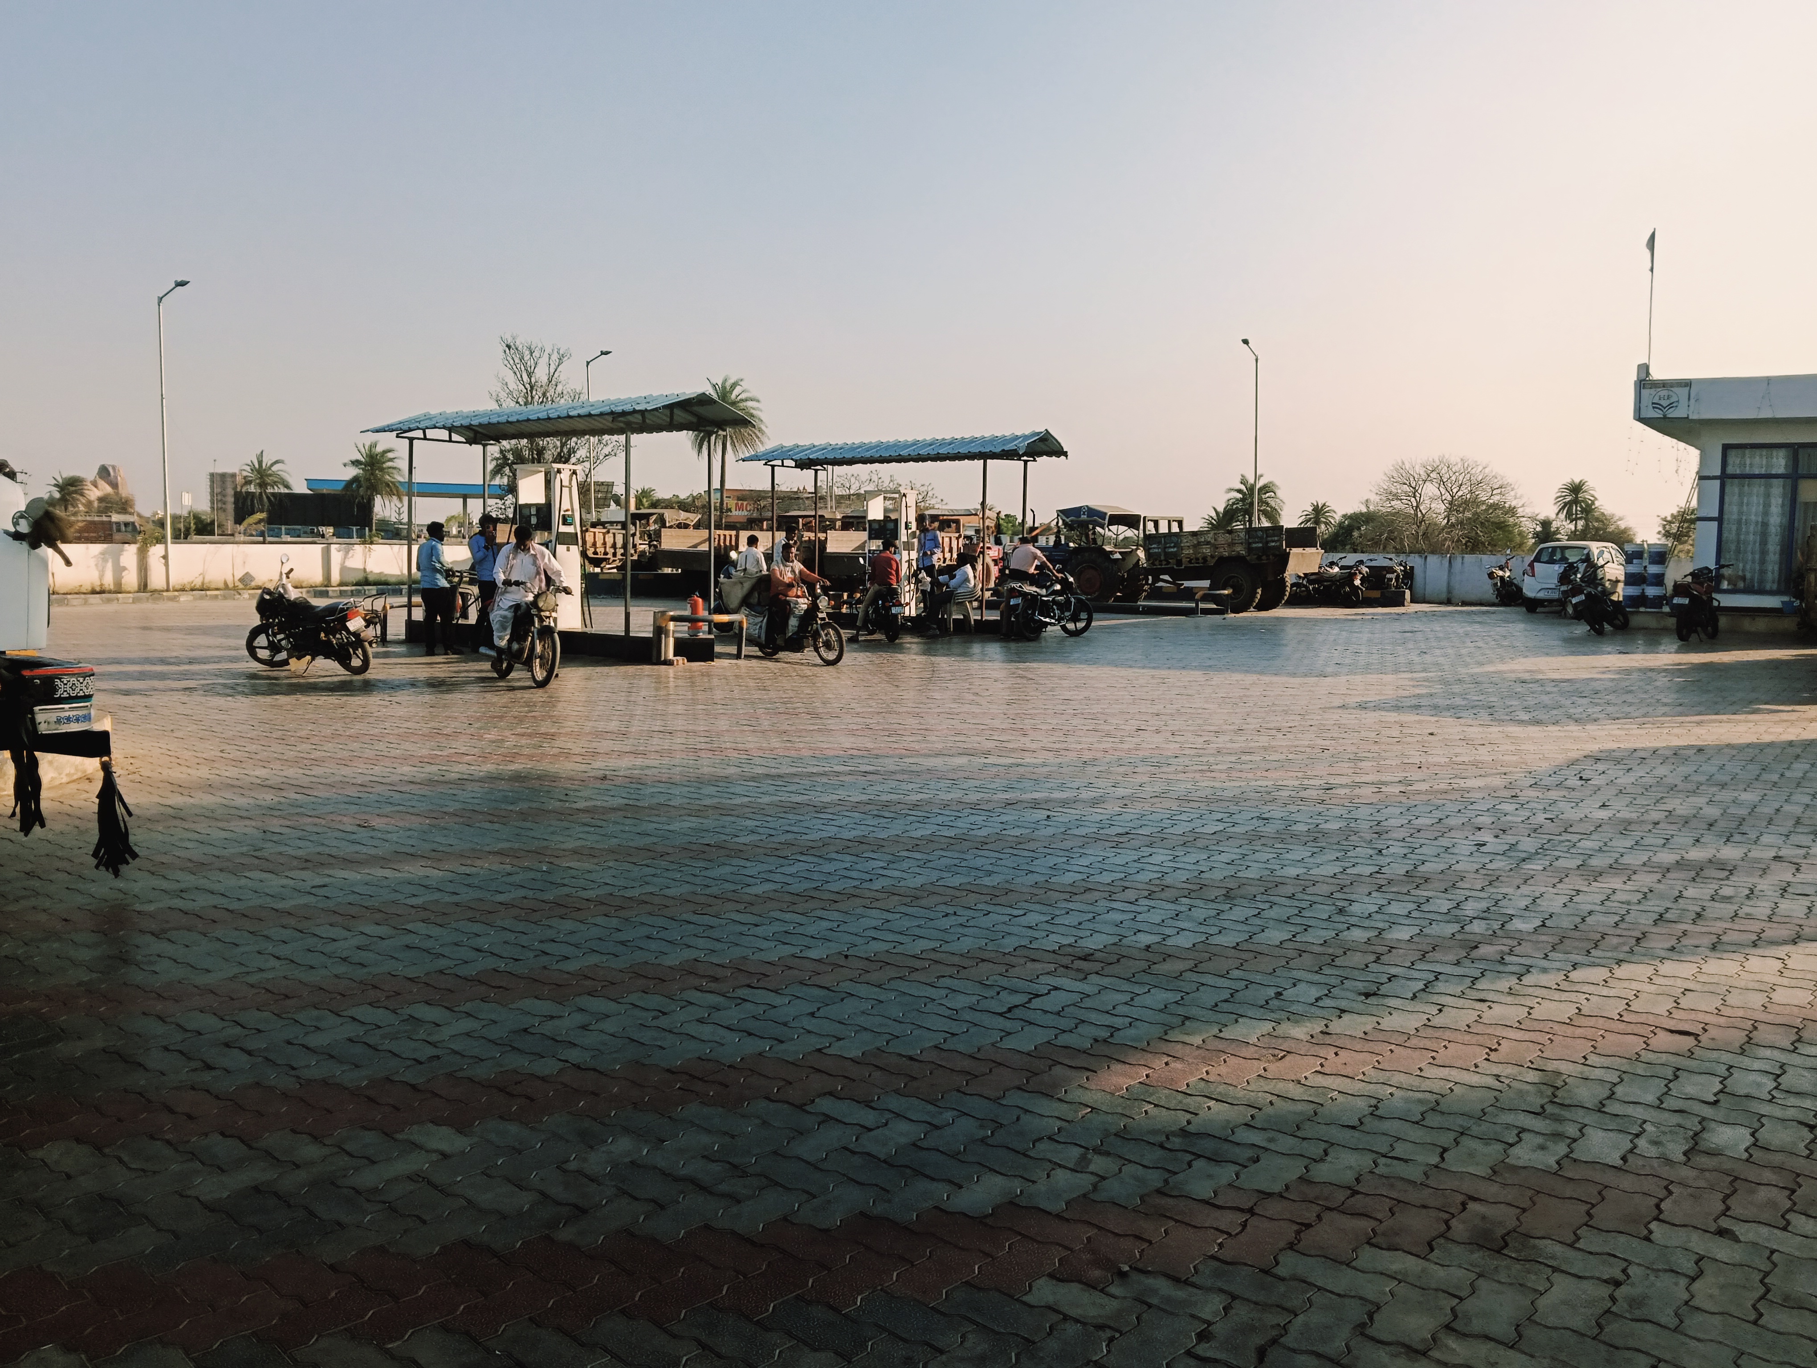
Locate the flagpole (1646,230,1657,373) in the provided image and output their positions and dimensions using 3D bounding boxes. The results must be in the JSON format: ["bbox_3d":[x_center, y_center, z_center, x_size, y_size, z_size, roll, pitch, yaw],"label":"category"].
[{"bbox_3d":[11.608,-5.946,22.306,0.160,2.350,0.080,0,5,0],"label":"flagpole"}]

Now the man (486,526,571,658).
[{"bbox_3d":[-4.015,-0.970,14.980,0.680,1.400,0.750,-4,7,-35],"label":"man"}]

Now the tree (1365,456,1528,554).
[{"bbox_3d":[30.107,-9.519,79.430,9.200,6.391,8.740,0,6,0],"label":"tree"}]

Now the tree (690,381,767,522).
[{"bbox_3d":[-8.841,-10.241,69.331,3.990,9.388,3.990,0,6,0],"label":"tree"}]

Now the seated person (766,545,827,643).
[{"bbox_3d":[-1.415,-1.102,17.528,0.620,1.230,0.680,-4,7,-35],"label":"seated person"}]

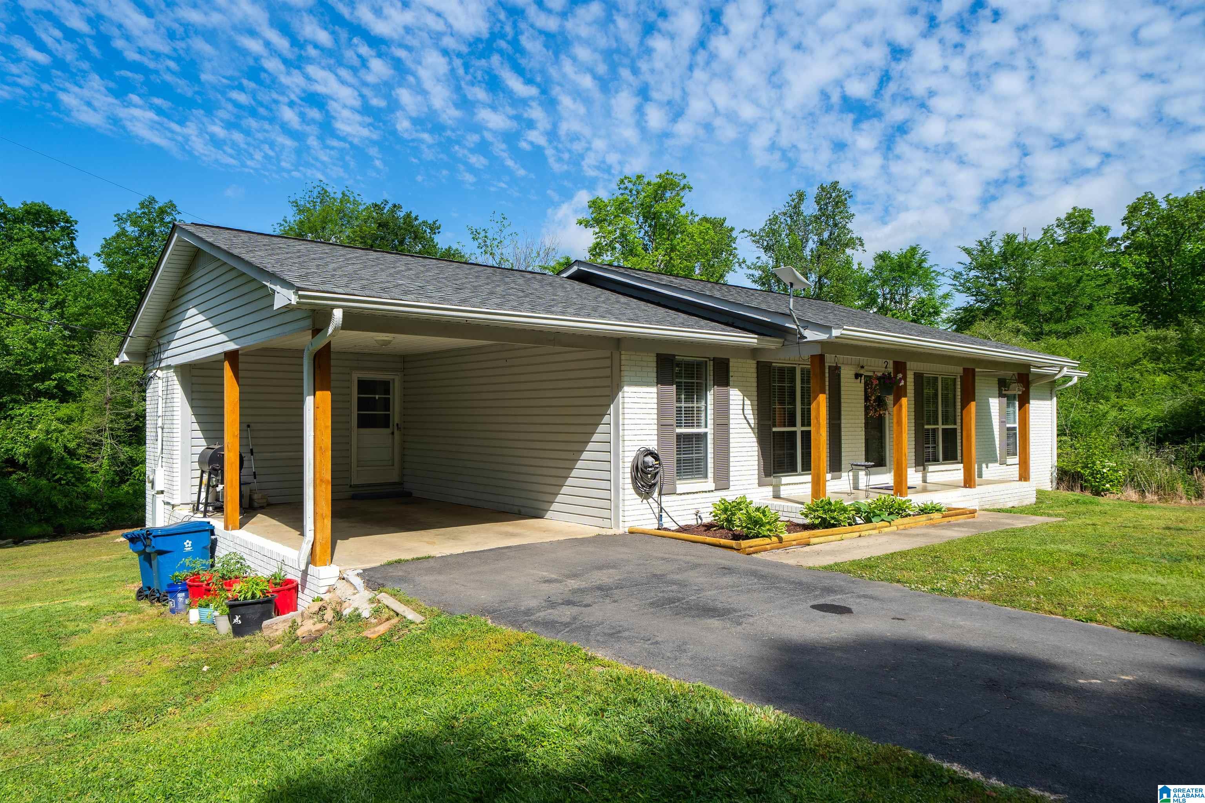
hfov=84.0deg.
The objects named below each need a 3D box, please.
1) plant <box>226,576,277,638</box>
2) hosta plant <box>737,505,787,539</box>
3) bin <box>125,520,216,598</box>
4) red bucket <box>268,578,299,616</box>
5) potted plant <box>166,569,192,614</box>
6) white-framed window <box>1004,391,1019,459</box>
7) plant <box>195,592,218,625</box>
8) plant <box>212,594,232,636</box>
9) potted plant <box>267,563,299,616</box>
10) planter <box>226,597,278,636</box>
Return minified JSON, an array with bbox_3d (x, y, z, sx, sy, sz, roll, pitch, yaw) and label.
[{"bbox_3d":[-3.590,2.080,6.880,0.450,0.580,0.470,-1,-1,45],"label":"plant"},{"bbox_3d":[2.040,1.515,8.600,0.620,0.370,0.580,0,-1,-14],"label":"hosta plant"},{"bbox_3d":[-5.980,2.210,9.220,0.660,1.010,0.840,-1,-1,45],"label":"bin"},{"bbox_3d":[-3.410,2.120,7.170,0.300,0.350,0.300,0,-1,-30],"label":"red bucket"},{"bbox_3d":[-5.340,2.390,8.450,0.310,0.540,0.310,0,-1,-30],"label":"potted plant"},{"bbox_3d":[10.140,0.460,16.500,0.800,1.860,0.100,0,-1,-38],"label":"white-framed window"},{"bbox_3d":[-4.490,2.340,7.600,0.210,0.330,0.210,0,-1,-30],"label":"plant"},{"bbox_3d":[-3.940,2.200,6.950,0.180,0.410,0.180,0,-1,-30],"label":"plant"},{"bbox_3d":[-3.410,2.030,7.170,0.300,0.570,0.300,0,-1,-30],"label":"potted plant"},{"bbox_3d":[-3.590,2.200,6.880,0.430,0.350,0.450,-1,-1,45],"label":"planter"}]

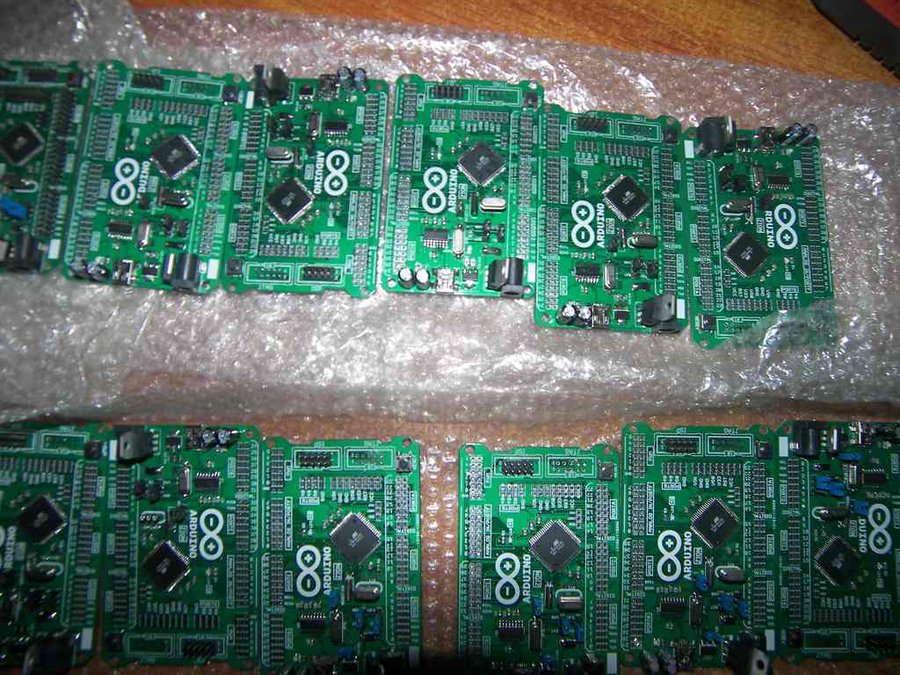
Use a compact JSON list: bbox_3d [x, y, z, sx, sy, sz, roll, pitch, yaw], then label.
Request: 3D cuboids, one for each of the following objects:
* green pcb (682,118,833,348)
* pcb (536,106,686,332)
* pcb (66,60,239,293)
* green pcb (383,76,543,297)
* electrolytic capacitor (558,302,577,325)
[{"bbox_3d":[0.133,-0.045,0.265,0.063,0.013,0.099,1,82,-4],"label":"green pcb"},{"bbox_3d":[0.069,-0.052,0.259,0.063,0.013,0.099,3,80,-5],"label":"pcb"},{"bbox_3d":[-0.122,-0.068,0.257,0.063,0.013,0.099,5,82,-2],"label":"pcb"},{"bbox_3d":[0.007,-0.066,0.260,0.063,0.013,0.099,3,80,0],"label":"green pcb"},{"bbox_3d":[0.046,-0.009,0.249,0.005,0.011,0.005,3,78,-4],"label":"electrolytic capacitor"}]

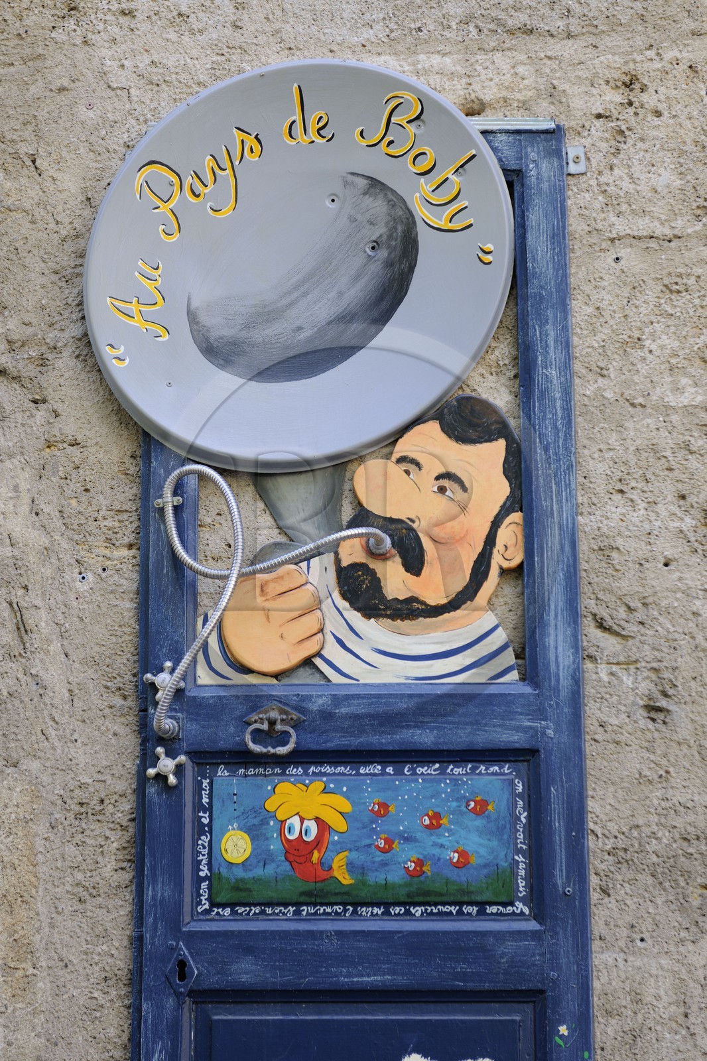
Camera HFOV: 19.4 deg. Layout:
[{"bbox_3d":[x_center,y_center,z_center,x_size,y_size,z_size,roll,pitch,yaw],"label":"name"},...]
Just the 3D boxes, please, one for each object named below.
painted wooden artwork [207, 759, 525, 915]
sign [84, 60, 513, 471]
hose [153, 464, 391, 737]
[{"bbox_3d":[0.016,0.446,3.000,0.480,0.219,0.020,-1,-13,2],"label":"painted wooden artwork"},{"bbox_3d":[-0.085,-0.404,3.168,0.653,0.658,0.085,0,-13,1],"label":"sign"},{"bbox_3d":[-0.122,0.102,3.075,0.354,0.412,0.075,0,-13,1],"label":"hose"}]

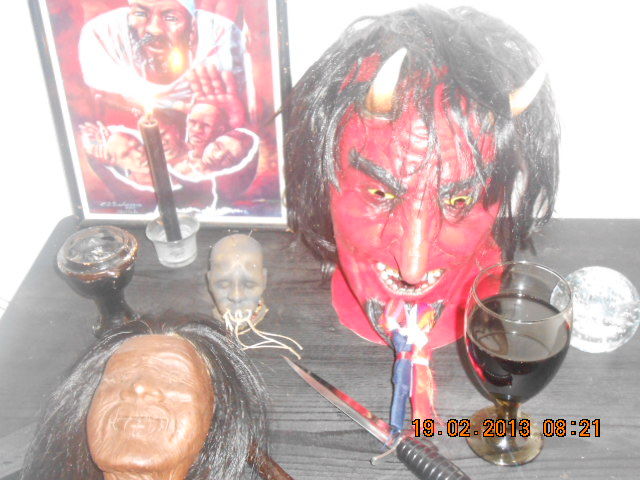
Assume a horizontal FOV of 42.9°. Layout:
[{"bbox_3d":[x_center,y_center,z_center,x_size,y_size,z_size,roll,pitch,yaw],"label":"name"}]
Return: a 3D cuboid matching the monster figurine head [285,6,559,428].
[{"bbox_3d":[0.096,-0.055,0.753,0.245,0.300,0.280,5,37,12],"label":"monster figurine head"}]

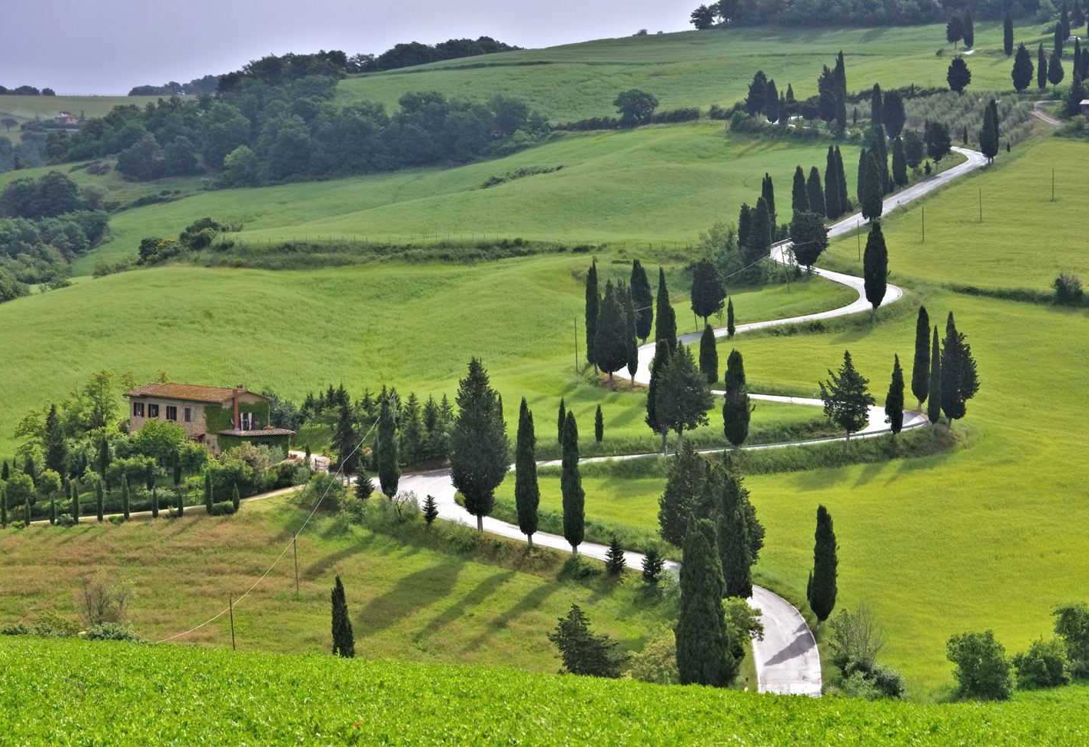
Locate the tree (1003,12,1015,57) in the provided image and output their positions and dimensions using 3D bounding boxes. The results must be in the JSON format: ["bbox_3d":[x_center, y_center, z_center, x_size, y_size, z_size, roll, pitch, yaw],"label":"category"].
[{"bbox_3d":[148.430,-108.250,970.000,3.380,14.660,3.380,0,4,0],"label":"tree"}]

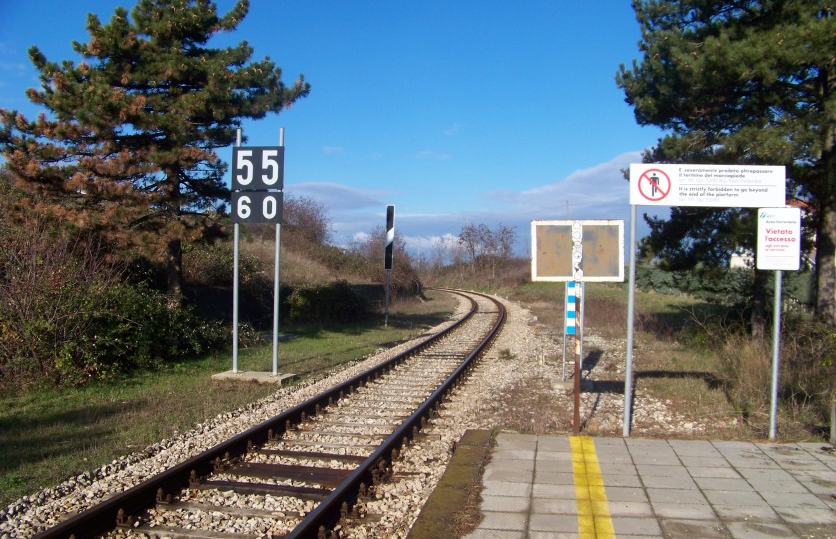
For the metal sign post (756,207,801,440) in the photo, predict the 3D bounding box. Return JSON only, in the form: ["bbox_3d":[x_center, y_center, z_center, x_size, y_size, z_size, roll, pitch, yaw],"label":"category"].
[{"bbox_3d":[3.472,0.523,8.420,0.410,2.260,0.080,1,0,9],"label":"metal sign post"}]

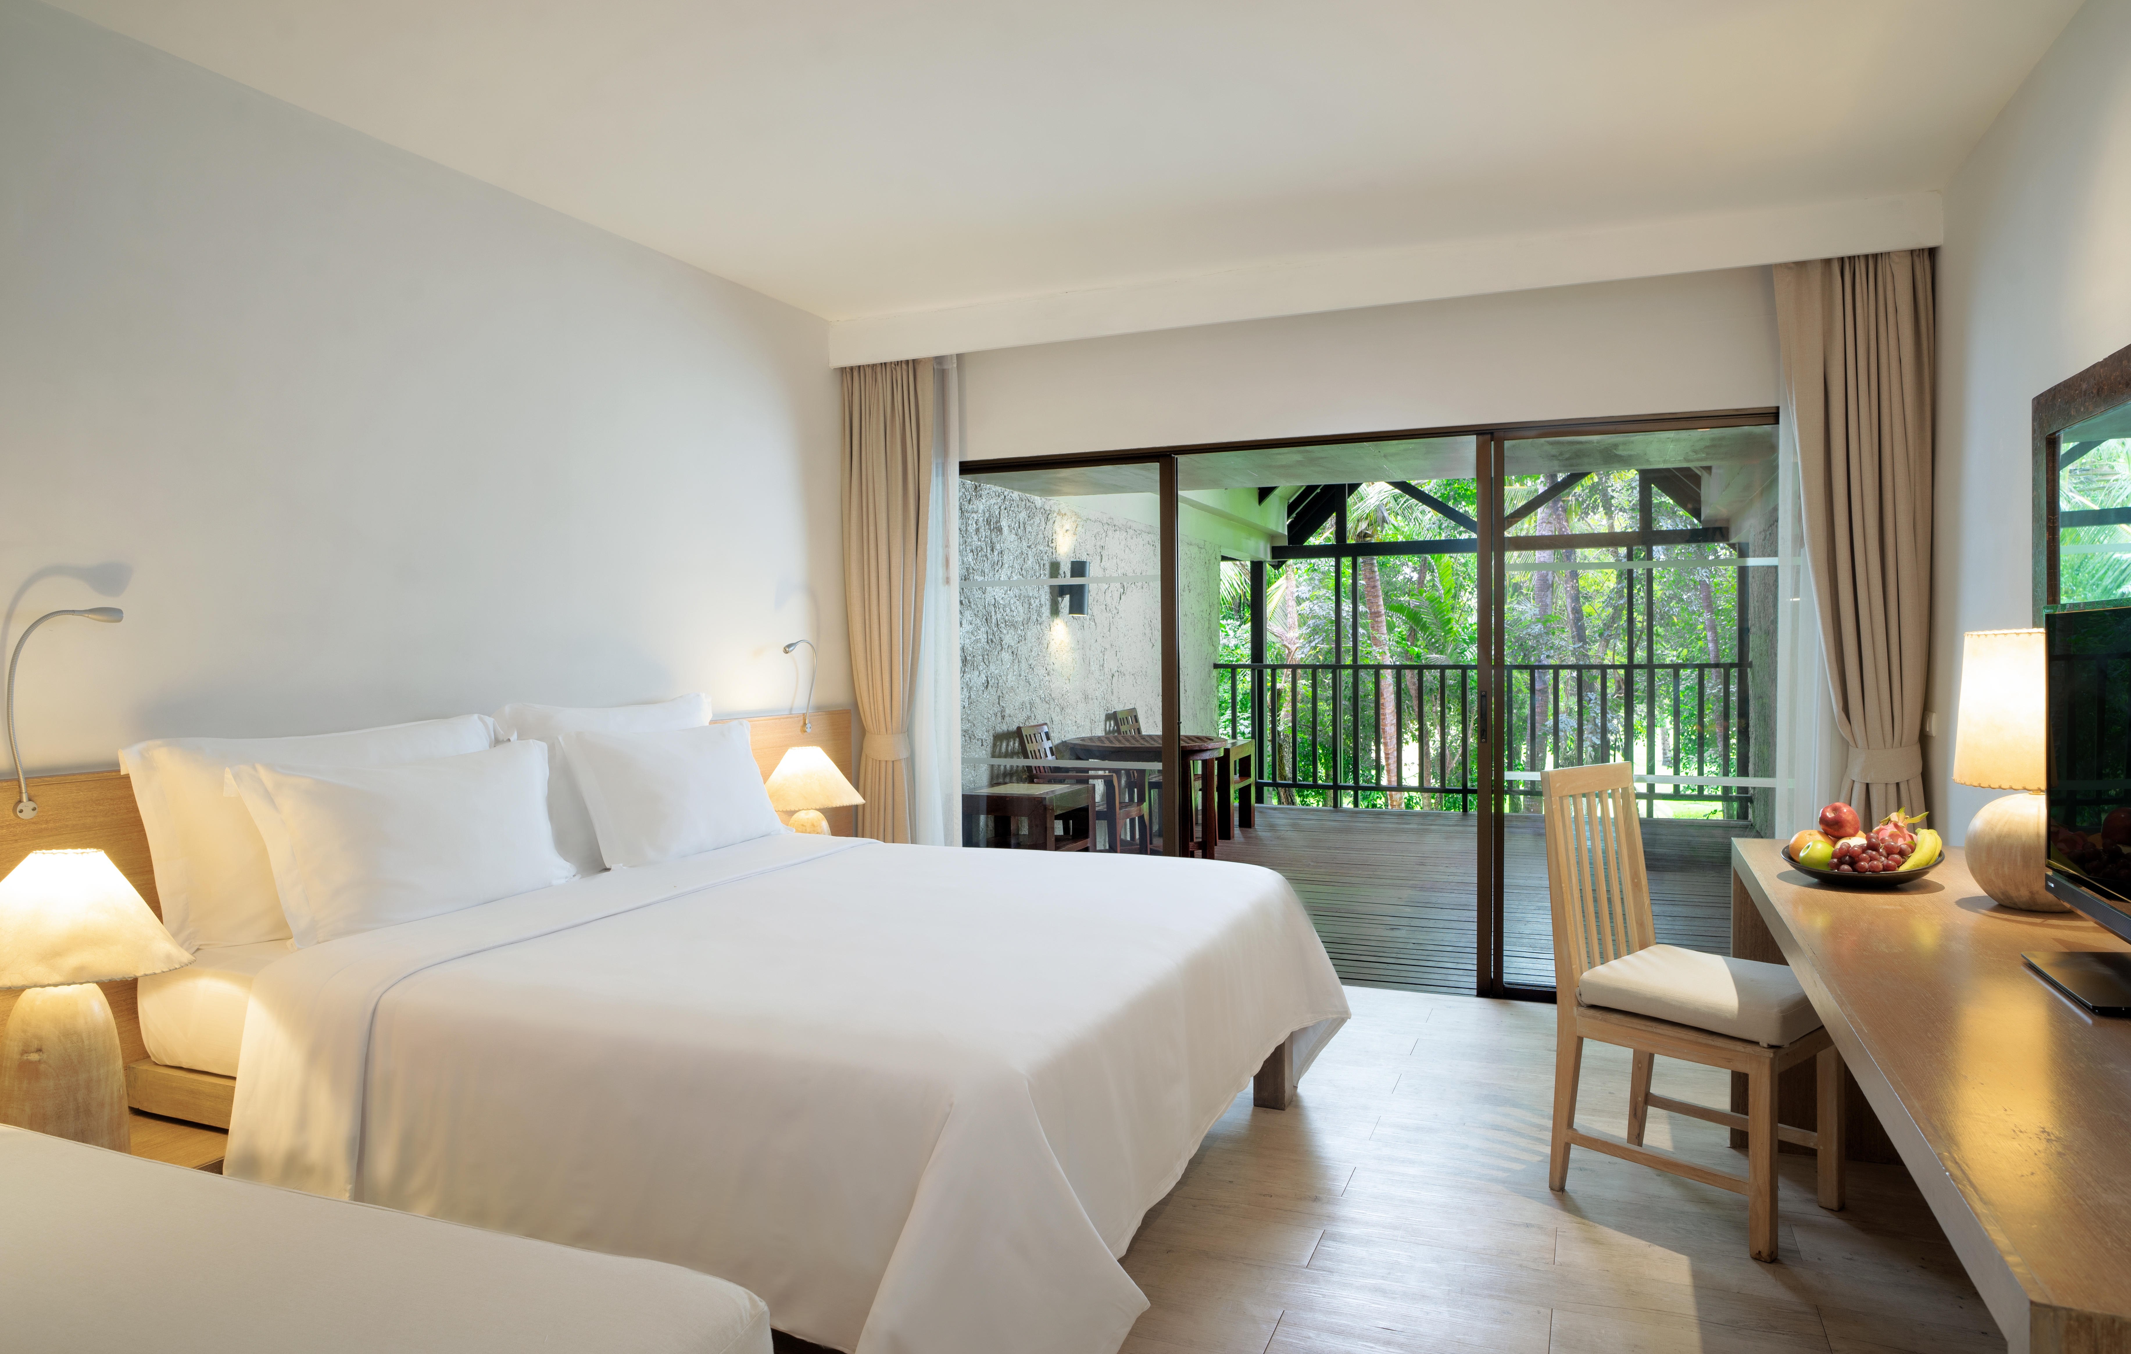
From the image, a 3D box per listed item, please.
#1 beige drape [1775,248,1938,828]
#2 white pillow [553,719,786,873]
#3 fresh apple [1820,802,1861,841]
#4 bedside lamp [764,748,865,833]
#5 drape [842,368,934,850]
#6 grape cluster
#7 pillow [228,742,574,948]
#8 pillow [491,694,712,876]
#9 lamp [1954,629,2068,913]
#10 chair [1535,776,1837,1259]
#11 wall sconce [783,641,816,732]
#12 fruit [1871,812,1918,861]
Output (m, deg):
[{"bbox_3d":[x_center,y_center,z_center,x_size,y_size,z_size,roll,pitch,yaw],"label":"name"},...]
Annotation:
[{"bbox_3d":[2.411,-0.077,3.839,0.420,2.428,0.180,0,2,23],"label":"beige drape"},{"bbox_3d":[-1.163,0.337,3.785,0.170,0.420,0.770,-24,-7,22],"label":"white pillow"},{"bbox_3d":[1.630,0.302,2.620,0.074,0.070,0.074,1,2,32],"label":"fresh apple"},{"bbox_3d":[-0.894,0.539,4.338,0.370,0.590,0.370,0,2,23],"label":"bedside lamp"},{"bbox_3d":[-0.701,-0.072,5.088,0.430,2.430,0.140,0,2,23],"label":"drape"},{"bbox_3d":[1.638,0.353,2.536,0.135,0.085,0.105,1,2,33],"label":"grape cluster"},{"bbox_3d":[-1.520,0.366,2.966,0.170,0.420,0.780,-24,-7,22],"label":"pillow"},{"bbox_3d":[-1.328,0.301,3.737,0.190,0.470,0.860,-11,-2,23],"label":"pillow"},{"bbox_3d":[1.843,0.173,2.358,0.265,0.525,0.265,0,2,23],"label":"lamp"},{"bbox_3d":[1.434,0.710,2.850,0.420,0.975,0.507,-2,2,-40],"label":"chair"},{"bbox_3d":[-0.997,0.034,4.720,0.110,0.365,0.220,0,2,23],"label":"wall sconce"},{"bbox_3d":[1.755,0.337,2.635,0.085,0.112,0.085,1,2,34],"label":"fruit"}]

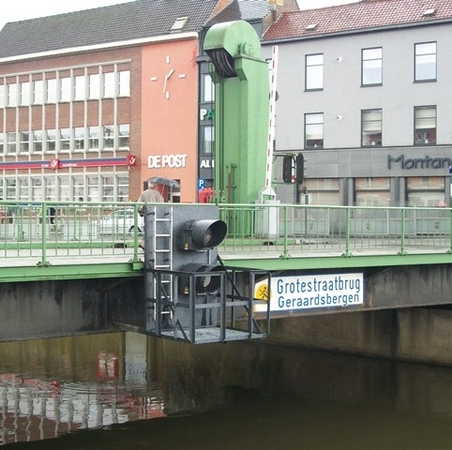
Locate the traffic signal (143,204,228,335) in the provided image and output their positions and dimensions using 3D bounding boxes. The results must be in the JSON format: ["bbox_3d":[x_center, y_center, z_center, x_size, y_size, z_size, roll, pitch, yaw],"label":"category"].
[{"bbox_3d":[-0.596,0.820,16.510,1.680,2.360,0.950,0,0,-38],"label":"traffic signal"}]

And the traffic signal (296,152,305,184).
[{"bbox_3d":[2.831,-2.119,32.500,0.310,1.130,0.430,0,0,-30],"label":"traffic signal"}]

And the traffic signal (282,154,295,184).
[{"bbox_3d":[2.332,-2.081,32.500,0.400,1.040,0.290,0,0,-37],"label":"traffic signal"}]

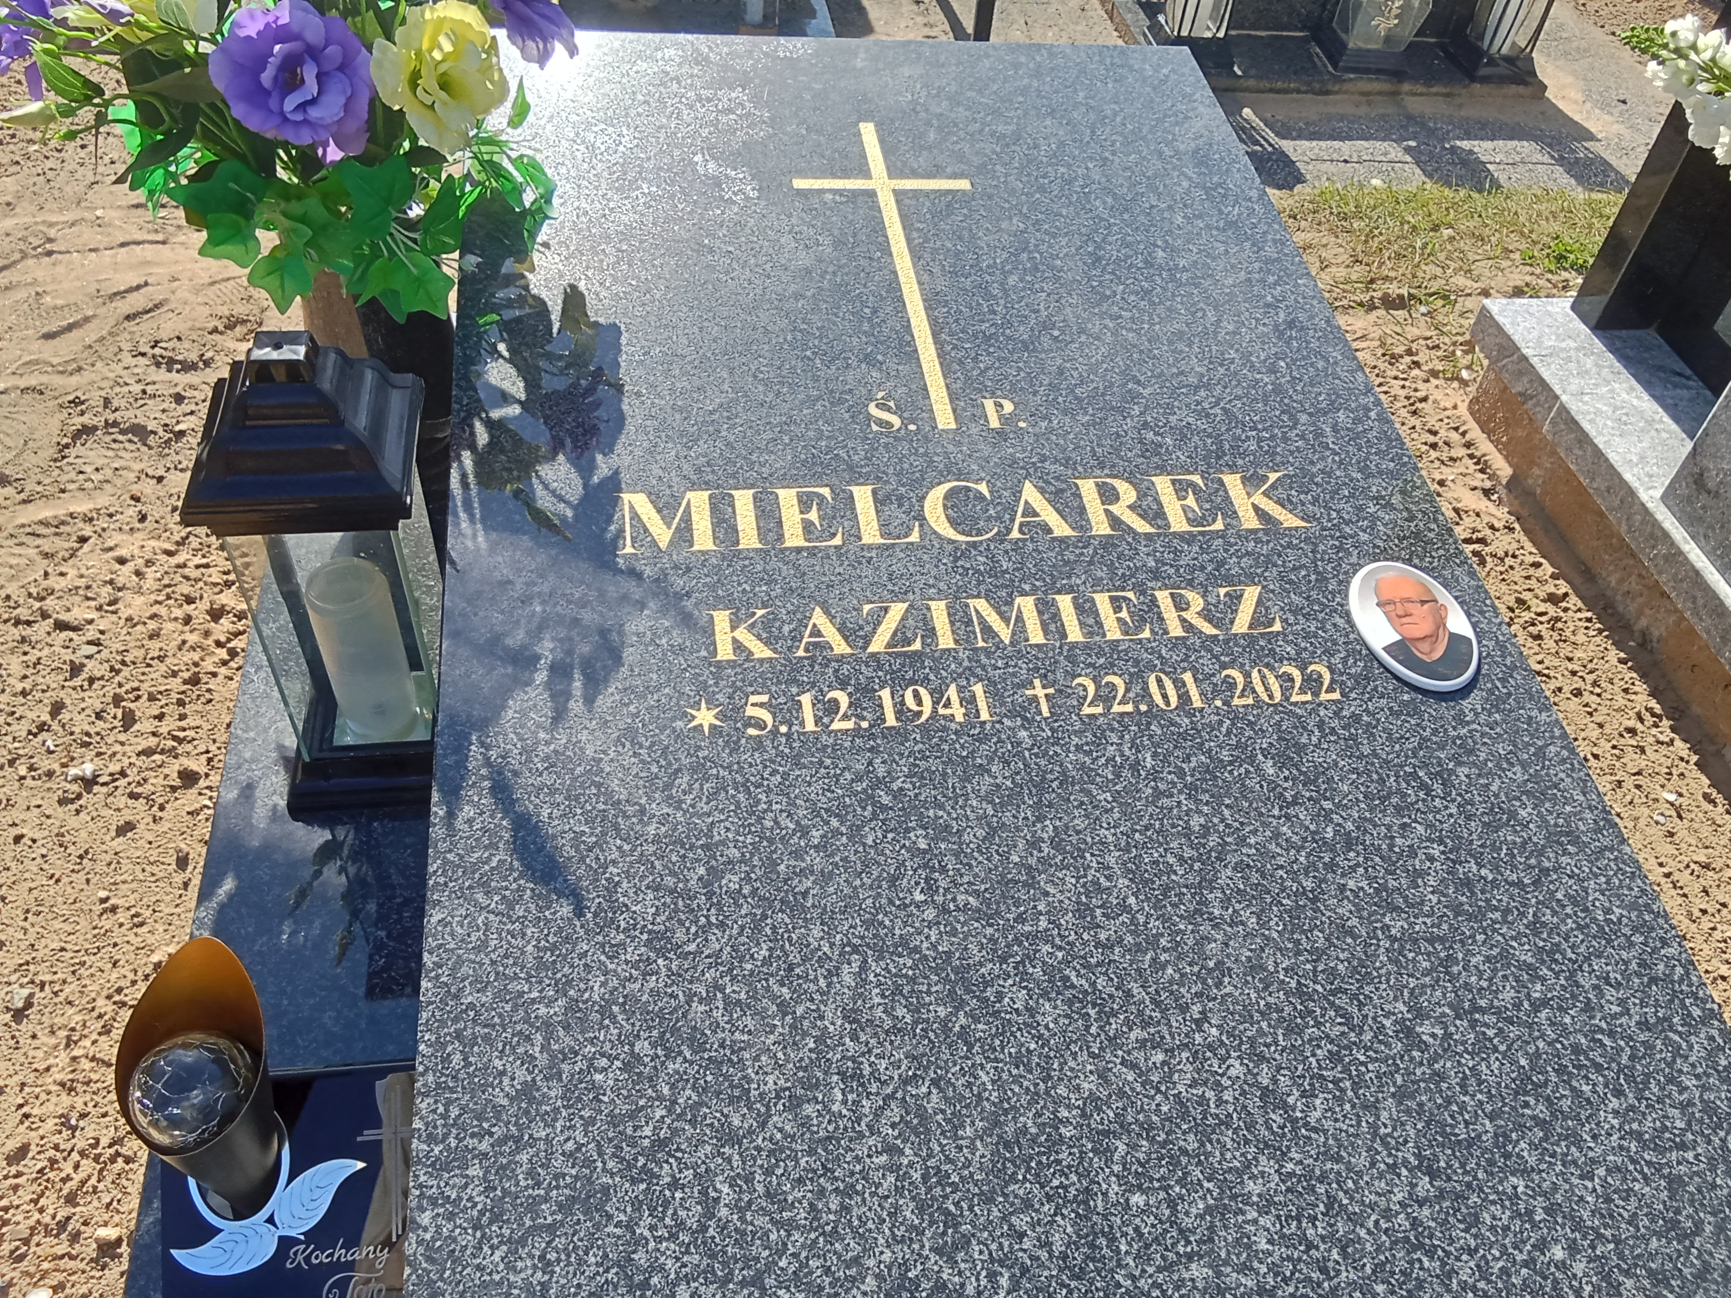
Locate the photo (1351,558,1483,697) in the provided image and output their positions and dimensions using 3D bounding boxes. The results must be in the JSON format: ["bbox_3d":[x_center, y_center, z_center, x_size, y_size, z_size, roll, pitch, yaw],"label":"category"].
[{"bbox_3d":[0.414,-0.020,1.015,0.088,0.011,0.122,-3,53,-9],"label":"photo"}]

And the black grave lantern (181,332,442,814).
[{"bbox_3d":[-0.352,-0.054,0.915,0.134,0.363,0.134,-3,49,-9],"label":"black grave lantern"}]

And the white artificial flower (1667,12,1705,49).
[{"bbox_3d":[0.875,-0.660,1.440,0.042,0.040,0.040,28,52,18],"label":"white artificial flower"}]

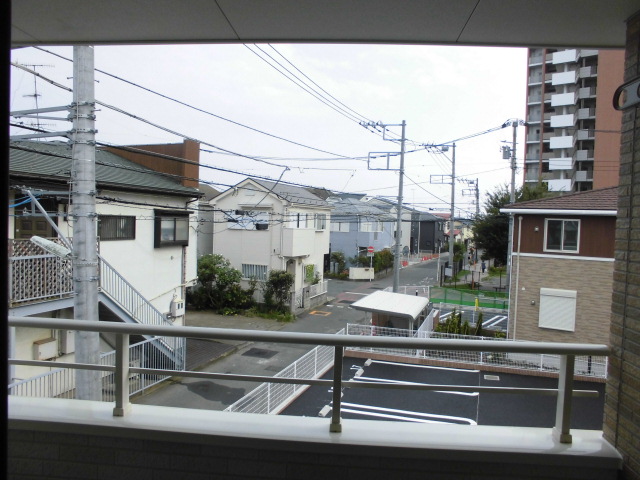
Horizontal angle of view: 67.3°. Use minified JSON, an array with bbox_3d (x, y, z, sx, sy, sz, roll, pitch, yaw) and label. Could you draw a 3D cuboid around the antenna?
[{"bbox_3d":[-10.474,-5.129,17.800,1.300,2.750,0.600,1,3,-18],"label":"antenna"}]

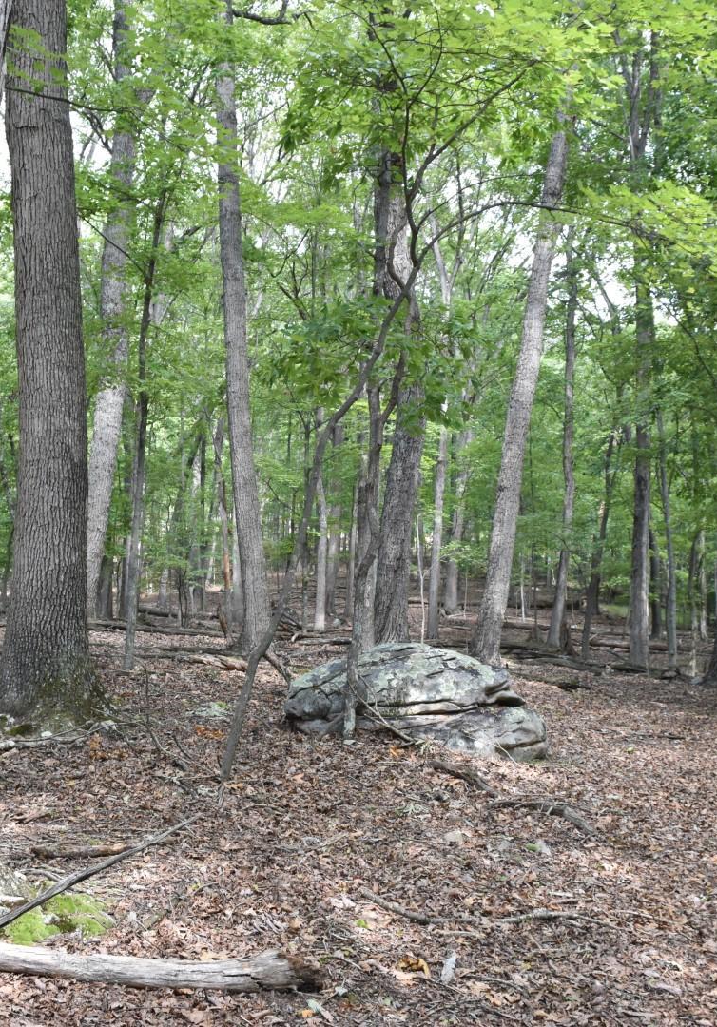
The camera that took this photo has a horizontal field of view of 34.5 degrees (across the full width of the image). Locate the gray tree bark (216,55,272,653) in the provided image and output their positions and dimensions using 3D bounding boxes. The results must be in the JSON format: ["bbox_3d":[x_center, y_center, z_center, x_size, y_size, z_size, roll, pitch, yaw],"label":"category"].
[{"bbox_3d":[-1.980,-2.716,19.378,0.515,10.026,0.515,-3,-3,-5],"label":"gray tree bark"}]

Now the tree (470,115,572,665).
[{"bbox_3d":[2.693,-2.045,18.843,0.482,8.981,0.482,7,-3,7],"label":"tree"}]

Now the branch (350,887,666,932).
[{"bbox_3d":[0.664,1.714,5.041,1.328,0.060,0.330,2,-2,8],"label":"branch"}]

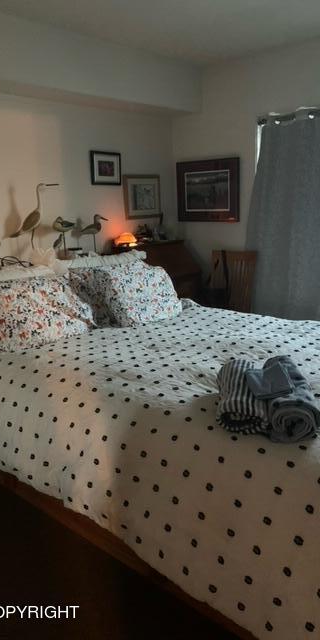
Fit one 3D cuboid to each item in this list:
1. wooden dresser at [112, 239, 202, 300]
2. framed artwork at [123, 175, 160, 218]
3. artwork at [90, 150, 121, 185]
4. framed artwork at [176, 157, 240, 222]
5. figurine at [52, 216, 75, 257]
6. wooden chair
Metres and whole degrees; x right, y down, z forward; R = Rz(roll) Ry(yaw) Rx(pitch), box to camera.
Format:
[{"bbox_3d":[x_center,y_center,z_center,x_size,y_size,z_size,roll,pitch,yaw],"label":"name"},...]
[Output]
[{"bbox_3d":[0.016,-0.084,3.977,0.433,1.072,0.655,9,19,39],"label":"wooden dresser"},{"bbox_3d":[-0.144,-1.031,4.018,0.030,0.336,0.429,11,20,39],"label":"framed artwork"},{"bbox_3d":[-0.414,-1.155,3.671,0.025,0.233,0.299,11,20,39],"label":"artwork"},{"bbox_3d":[0.396,-1.095,4.108,0.646,0.504,0.030,11,20,39],"label":"framed artwork"},{"bbox_3d":[-0.652,-0.560,3.272,0.080,0.290,0.155,11,20,39],"label":"figurine"},{"bbox_3d":[0.456,-0.009,3.813,0.420,0.980,0.520,11,20,39],"label":"wooden chair"}]

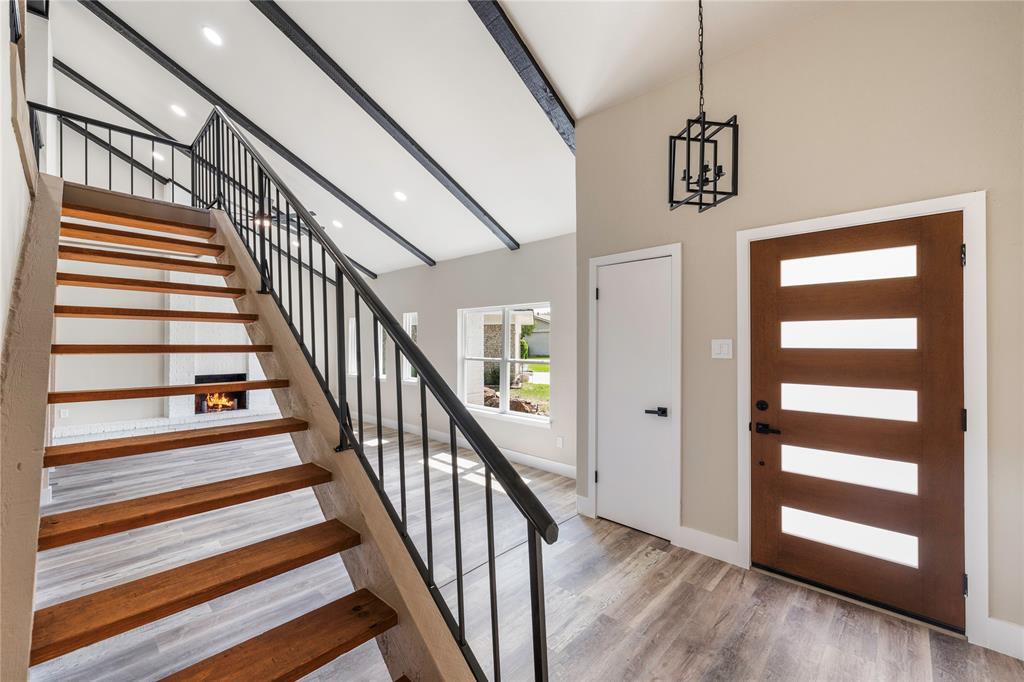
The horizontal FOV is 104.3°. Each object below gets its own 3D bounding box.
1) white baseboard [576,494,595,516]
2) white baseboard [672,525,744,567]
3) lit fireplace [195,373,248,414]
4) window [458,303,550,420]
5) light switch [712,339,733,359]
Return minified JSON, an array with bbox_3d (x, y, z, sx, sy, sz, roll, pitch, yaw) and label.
[{"bbox_3d":[0.622,1.374,3.322,0.166,0.152,0.020,0,-1,42],"label":"white baseboard"},{"bbox_3d":[1.319,1.370,2.686,0.446,0.152,0.020,0,-1,42],"label":"white baseboard"},{"bbox_3d":[-5.020,0.883,6.835,0.350,0.625,0.746,0,-1,42],"label":"lit fireplace"},{"bbox_3d":[-0.133,0.236,4.988,1.589,1.335,0.100,0,-1,42],"label":"window"},{"bbox_3d":[1.391,0.054,2.632,0.122,0.122,0.014,0,-1,42],"label":"light switch"}]

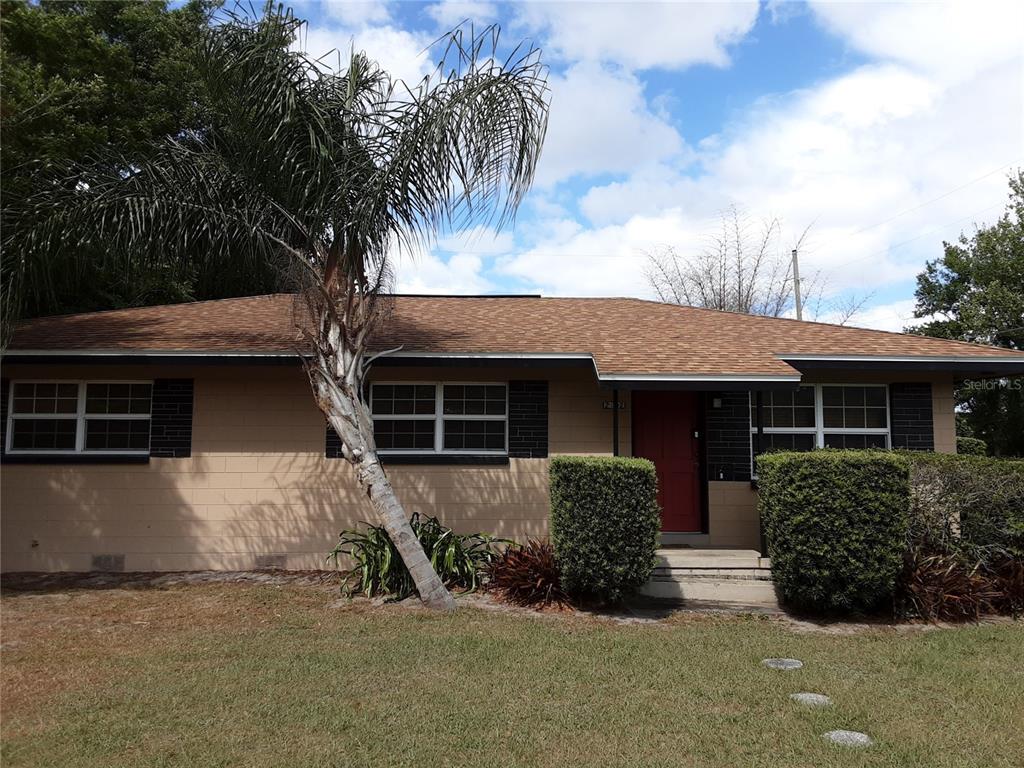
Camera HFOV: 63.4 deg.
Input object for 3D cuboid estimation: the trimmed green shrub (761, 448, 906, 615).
[{"bbox_3d":[3.426,1.528,8.965,1.270,1.572,1.150,0,-7,-3],"label":"trimmed green shrub"}]

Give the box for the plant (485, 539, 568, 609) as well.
[{"bbox_3d":[0.165,1.980,8.833,0.920,0.633,0.850,0,-7,-3],"label":"plant"}]

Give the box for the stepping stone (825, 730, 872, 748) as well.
[{"bbox_3d":[1.980,2.102,4.874,0.300,0.056,0.300,0,-7,-3],"label":"stepping stone"}]

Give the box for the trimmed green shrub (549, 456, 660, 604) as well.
[{"bbox_3d":[0.994,1.581,9.200,1.130,1.480,1.080,0,-7,-3],"label":"trimmed green shrub"}]

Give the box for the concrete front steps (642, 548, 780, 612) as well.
[{"bbox_3d":[2.086,2.170,9.466,1.600,0.398,1.800,0,-7,-3],"label":"concrete front steps"}]

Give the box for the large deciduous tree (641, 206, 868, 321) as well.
[{"bbox_3d":[7.979,-0.679,27.254,7.300,9.948,6.500,0,-7,-3],"label":"large deciduous tree"}]

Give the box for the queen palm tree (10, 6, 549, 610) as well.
[{"bbox_3d":[-2.410,-0.848,8.550,5.300,6.198,4.600,0,-7,-3],"label":"queen palm tree"}]

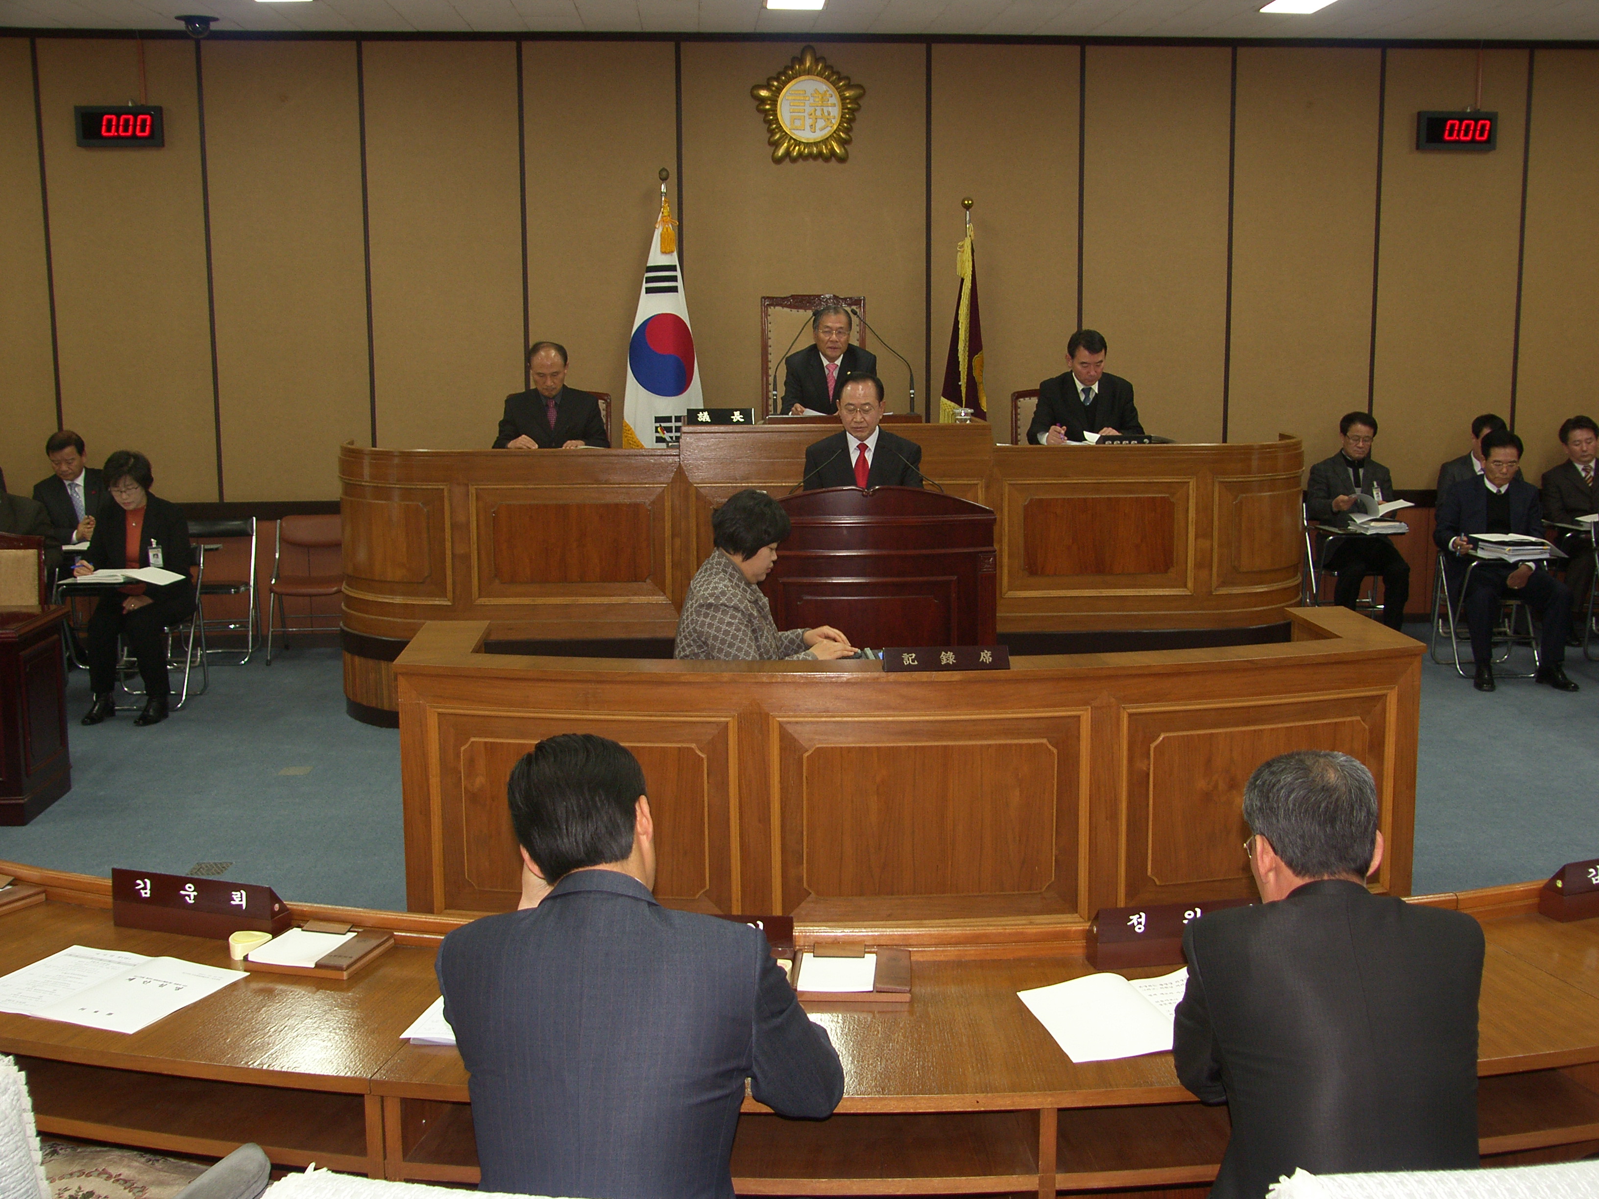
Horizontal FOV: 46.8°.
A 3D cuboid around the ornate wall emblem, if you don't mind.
[{"bbox_3d":[0.049,-2.763,10.308,0.640,0.640,0.080,-1,8,-4],"label":"ornate wall emblem"}]

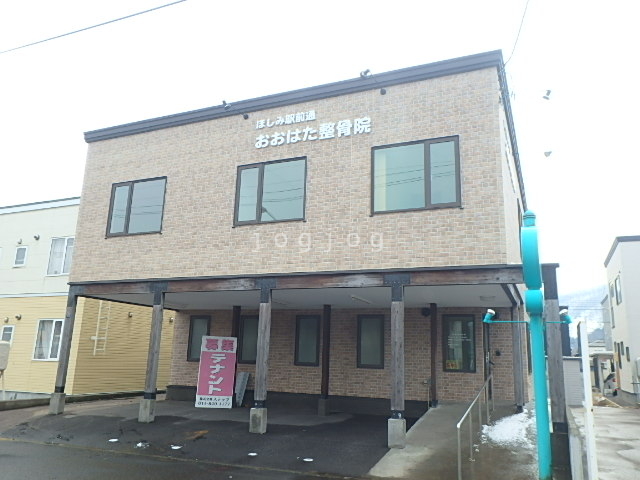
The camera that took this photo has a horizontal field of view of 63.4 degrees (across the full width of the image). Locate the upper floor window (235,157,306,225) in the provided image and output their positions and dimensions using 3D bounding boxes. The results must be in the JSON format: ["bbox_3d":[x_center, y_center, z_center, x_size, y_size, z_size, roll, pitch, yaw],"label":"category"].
[{"bbox_3d":[-1.047,-0.999,11.046,1.696,1.401,0.120,-4,-14,23],"label":"upper floor window"}]

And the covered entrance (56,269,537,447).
[{"bbox_3d":[-0.553,2.691,12.196,10.862,3.092,4.080,-4,-14,23],"label":"covered entrance"}]

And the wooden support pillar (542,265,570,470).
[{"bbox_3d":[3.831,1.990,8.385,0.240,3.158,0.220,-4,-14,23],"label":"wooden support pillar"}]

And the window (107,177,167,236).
[{"bbox_3d":[-4.401,-0.774,12.471,1.696,1.401,0.120,-4,-14,23],"label":"window"}]

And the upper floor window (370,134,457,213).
[{"bbox_3d":[1.803,-1.190,9.836,1.687,1.401,0.120,-4,-14,23],"label":"upper floor window"}]

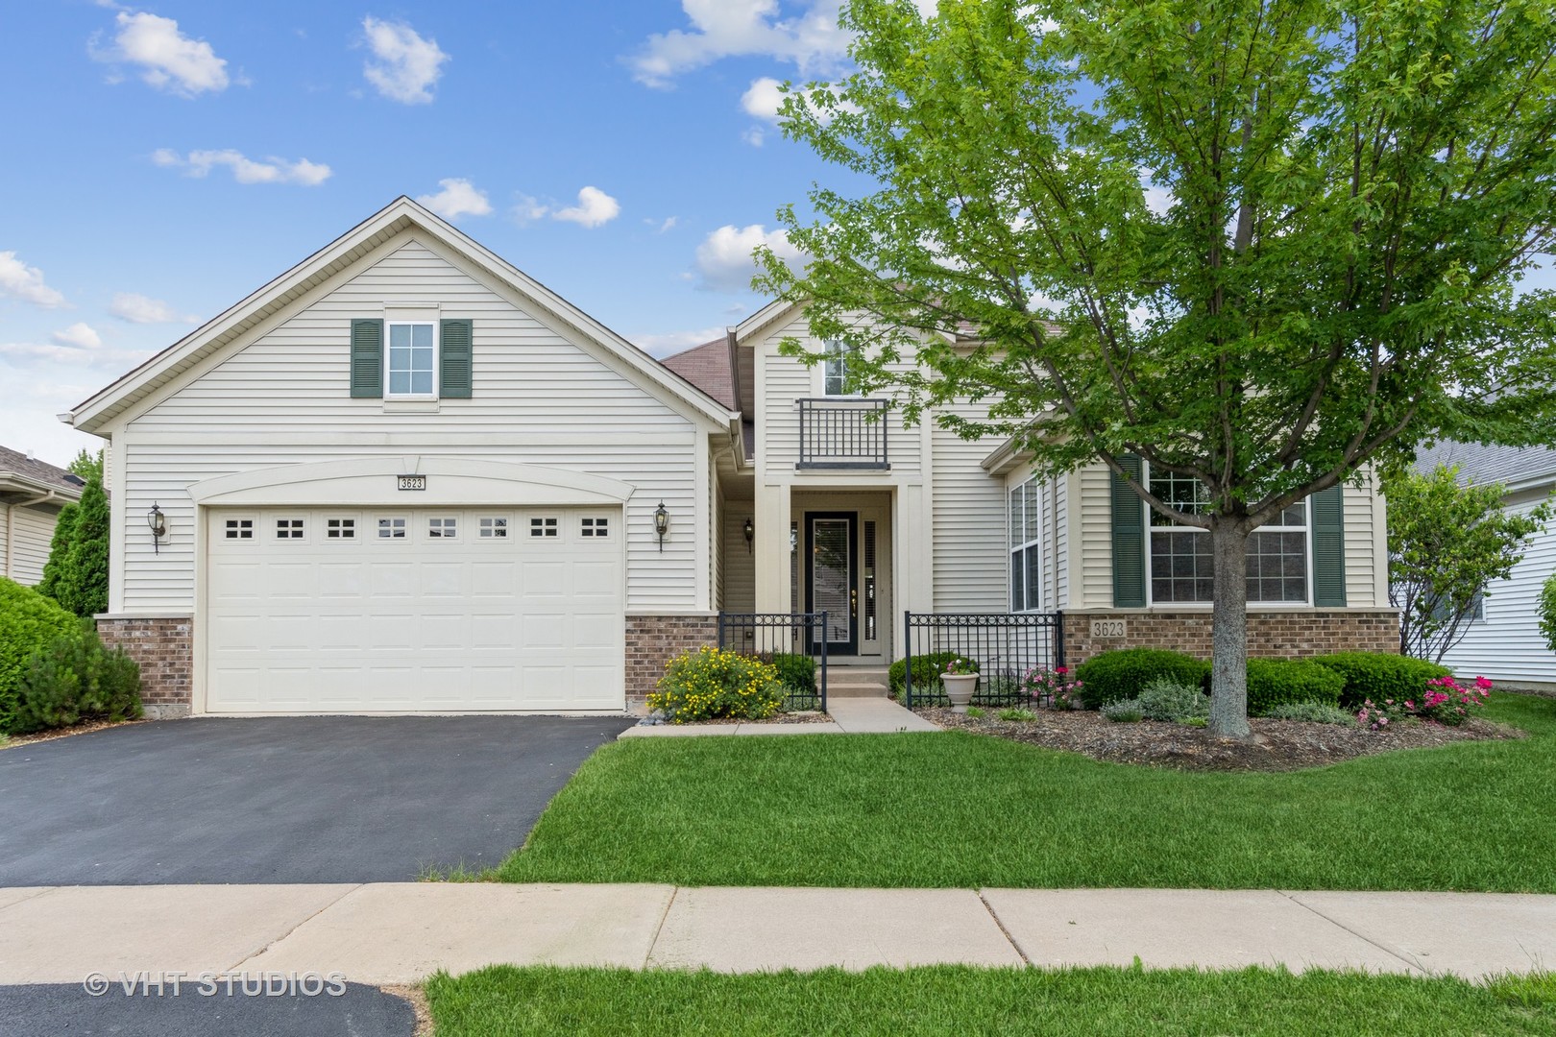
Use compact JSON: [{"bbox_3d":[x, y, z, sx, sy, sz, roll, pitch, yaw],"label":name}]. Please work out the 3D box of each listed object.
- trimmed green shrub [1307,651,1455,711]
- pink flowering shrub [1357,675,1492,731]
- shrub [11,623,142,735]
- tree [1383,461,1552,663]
[{"bbox_3d":[6.560,1.790,10.350,1.450,0.680,1.200,0,-5,0],"label":"trimmed green shrub"},{"bbox_3d":[6.460,1.830,9.500,1.250,0.530,0.800,0,-5,0],"label":"pink flowering shrub"},{"bbox_3d":[-7.330,1.620,9.950,1.200,1.050,1.150,0,-5,0],"label":"shrub"},{"bbox_3d":[8.850,0.880,12.500,2.350,3.100,2.250,0,-5,0],"label":"tree"}]

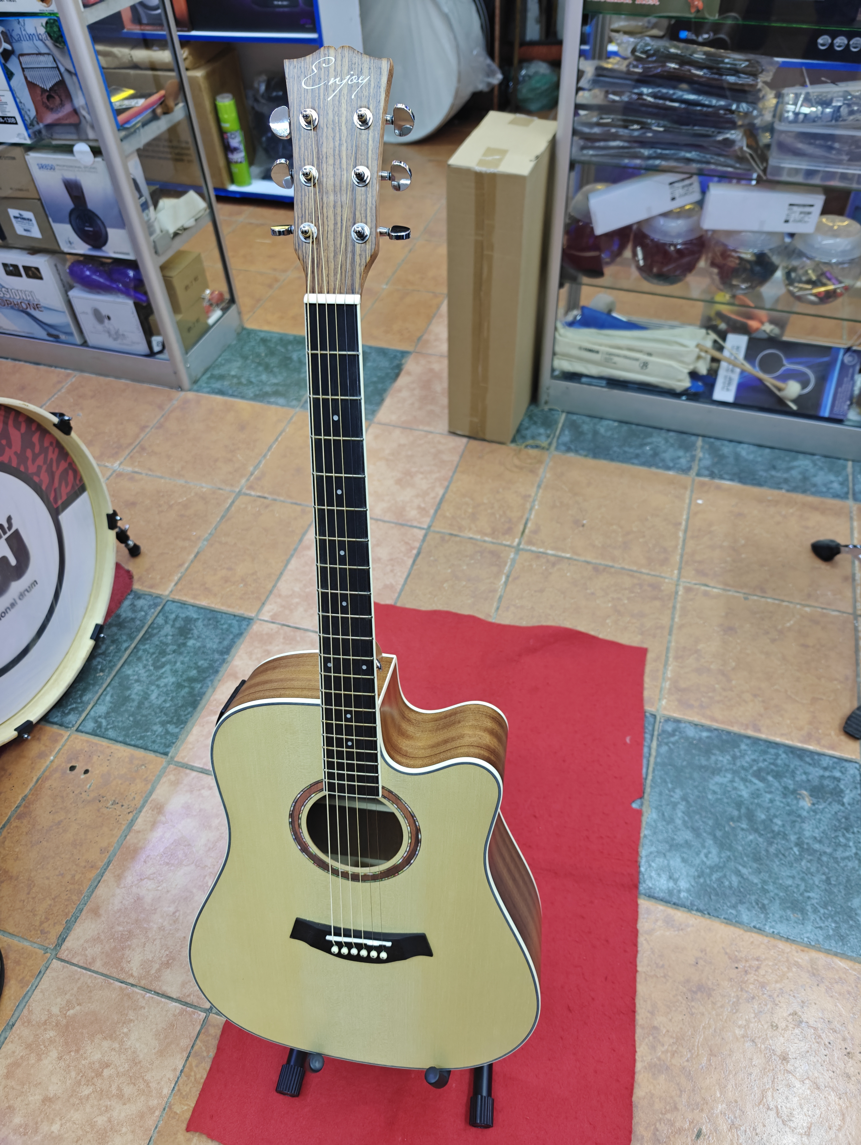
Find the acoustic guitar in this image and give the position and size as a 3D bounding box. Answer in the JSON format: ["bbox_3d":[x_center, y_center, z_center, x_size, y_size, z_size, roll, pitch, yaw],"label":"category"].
[{"bbox_3d":[-0.069,0.087,0.791,0.402,1.034,0.128,3,23,7],"label":"acoustic guitar"}]

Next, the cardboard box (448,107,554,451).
[{"bbox_3d":[0.161,-0.650,1.823,0.156,0.635,0.300,14,50,14],"label":"cardboard box"}]

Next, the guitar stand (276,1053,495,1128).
[{"bbox_3d":[-0.050,0.482,1.017,0.290,0.330,0.310,4,48,7],"label":"guitar stand"}]

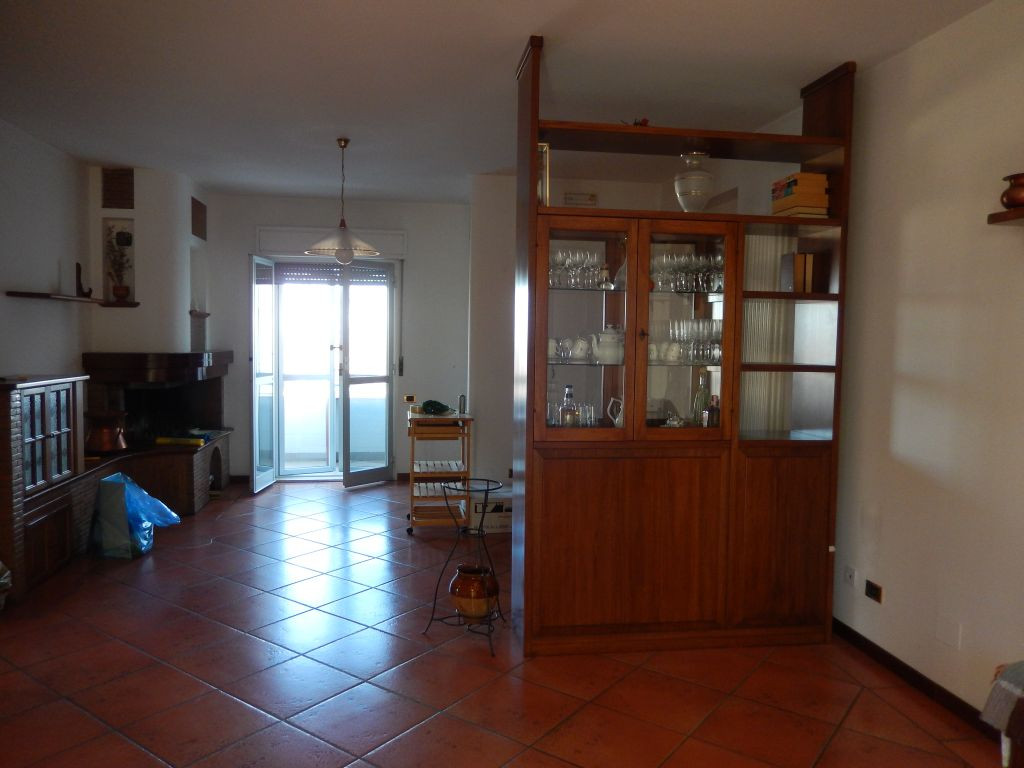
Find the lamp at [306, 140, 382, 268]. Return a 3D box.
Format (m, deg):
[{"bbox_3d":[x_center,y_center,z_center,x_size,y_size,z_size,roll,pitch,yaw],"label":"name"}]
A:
[{"bbox_3d":[-1.112,-1.202,4.872,0.485,0.825,0.485,1,3,-9],"label":"lamp"}]

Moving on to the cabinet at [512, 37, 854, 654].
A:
[{"bbox_3d":[0.782,-0.133,3.530,1.500,2.690,0.410,1,3,-9],"label":"cabinet"}]

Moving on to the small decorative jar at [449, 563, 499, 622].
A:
[{"bbox_3d":[-0.176,0.997,3.497,0.235,0.275,0.235,1,3,-9],"label":"small decorative jar"}]

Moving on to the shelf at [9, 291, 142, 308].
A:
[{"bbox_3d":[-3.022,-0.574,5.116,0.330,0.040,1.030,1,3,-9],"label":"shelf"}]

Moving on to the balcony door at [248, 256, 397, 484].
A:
[{"bbox_3d":[-1.751,-0.109,7.059,1.280,2.170,0.550,1,3,-9],"label":"balcony door"}]

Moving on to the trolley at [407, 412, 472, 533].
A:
[{"bbox_3d":[-0.551,0.652,5.610,0.460,0.850,0.550,1,3,-9],"label":"trolley"}]

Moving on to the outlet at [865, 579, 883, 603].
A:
[{"bbox_3d":[1.617,0.926,3.292,0.012,0.073,0.113,1,3,-9],"label":"outlet"}]

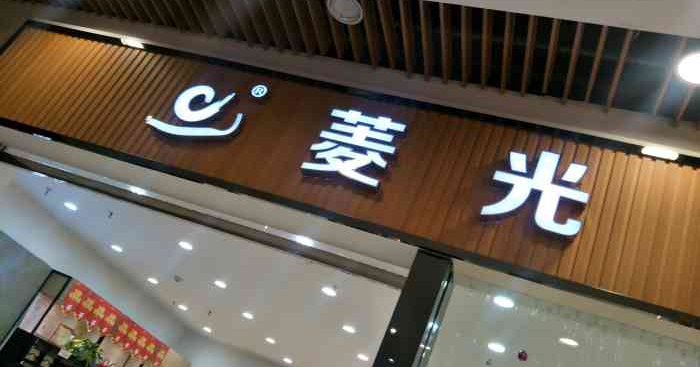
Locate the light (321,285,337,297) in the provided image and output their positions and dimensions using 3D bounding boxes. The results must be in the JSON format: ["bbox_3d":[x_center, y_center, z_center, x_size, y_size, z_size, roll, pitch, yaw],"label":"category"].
[{"bbox_3d":[-0.190,0.981,4.388,0.140,0.040,0.140,21,-25,10],"label":"light"}]

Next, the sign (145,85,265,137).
[{"bbox_3d":[-1.153,-0.621,3.962,0.887,0.593,0.080,15,-26,22],"label":"sign"}]

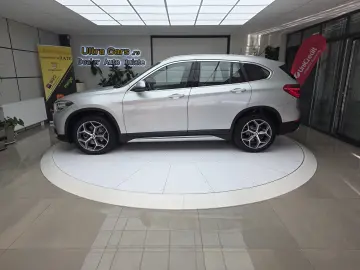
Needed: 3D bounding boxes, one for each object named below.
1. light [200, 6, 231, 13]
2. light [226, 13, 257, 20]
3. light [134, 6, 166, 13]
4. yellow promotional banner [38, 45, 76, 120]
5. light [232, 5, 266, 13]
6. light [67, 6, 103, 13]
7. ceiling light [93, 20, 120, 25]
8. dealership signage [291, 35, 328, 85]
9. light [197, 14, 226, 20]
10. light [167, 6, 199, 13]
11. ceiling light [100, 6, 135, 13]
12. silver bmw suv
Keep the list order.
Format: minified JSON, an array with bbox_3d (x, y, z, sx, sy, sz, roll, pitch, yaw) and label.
[{"bbox_3d":[0.657,-2.369,4.515,0.590,0.050,0.590,0,15,0],"label":"light"},{"bbox_3d":[1.264,-2.513,5.038,0.600,0.050,0.600,0,15,0],"label":"light"},{"bbox_3d":[-0.543,-2.369,4.515,0.590,0.050,0.590,0,15,0],"label":"light"},{"bbox_3d":[-3.397,-1.384,6.730,0.820,2.060,0.150,-9,17,-31],"label":"yellow promotional banner"},{"bbox_3d":[1.257,-2.369,4.515,0.590,0.050,0.590,0,15,0],"label":"light"},{"bbox_3d":[-1.738,-2.365,4.466,0.600,0.050,0.600,0,15,0],"label":"light"},{"bbox_3d":[-1.734,-2.666,5.620,0.600,0.050,0.600,0,15,0],"label":"ceiling light"},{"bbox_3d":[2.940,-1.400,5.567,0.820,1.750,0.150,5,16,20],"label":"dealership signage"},{"bbox_3d":[0.657,-2.521,5.096,0.590,0.050,0.590,0,15,0],"label":"light"},{"bbox_3d":[0.062,-2.362,4.460,0.600,0.050,0.600,0,15,0],"label":"light"},{"bbox_3d":[-1.143,-2.369,4.515,0.590,0.050,0.590,0,15,0],"label":"ceiling light"},{"bbox_3d":[-0.056,-0.681,4.649,4.440,1.600,1.870,-1,15,-2],"label":"silver bmw suv"}]

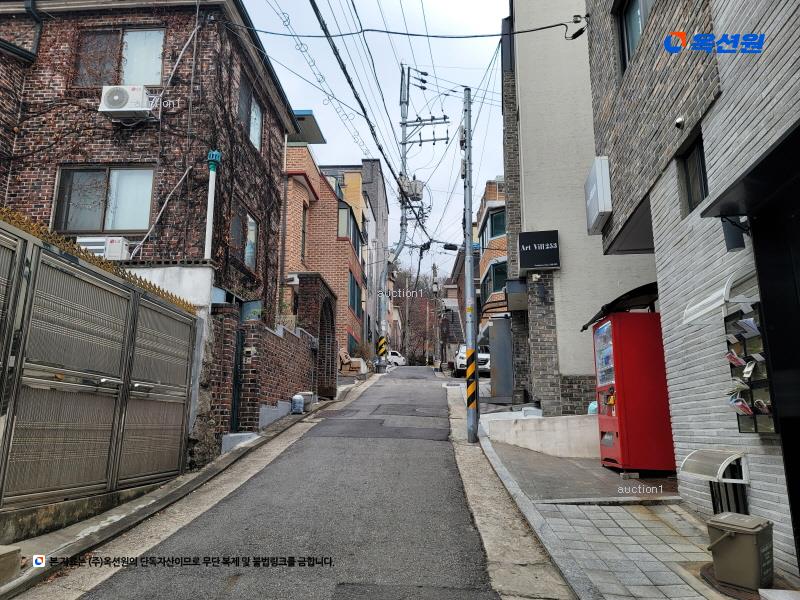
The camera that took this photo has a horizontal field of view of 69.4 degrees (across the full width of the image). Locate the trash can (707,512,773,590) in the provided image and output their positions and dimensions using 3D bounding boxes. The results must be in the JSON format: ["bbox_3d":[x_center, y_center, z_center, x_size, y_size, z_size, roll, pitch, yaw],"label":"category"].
[{"bbox_3d":[2.280,1.681,3.883,0.260,0.390,0.310,4,-9,-36],"label":"trash can"}]

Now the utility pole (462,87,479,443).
[{"bbox_3d":[1.185,-0.802,9.712,0.200,6.180,0.200,1,-13,0],"label":"utility pole"}]

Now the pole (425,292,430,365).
[{"bbox_3d":[2.434,2.565,50.678,0.280,6.270,0.280,1,-13,0],"label":"pole"}]

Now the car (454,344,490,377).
[{"bbox_3d":[3.799,3.294,30.162,1.850,1.620,4.450,0,-9,3],"label":"car"}]

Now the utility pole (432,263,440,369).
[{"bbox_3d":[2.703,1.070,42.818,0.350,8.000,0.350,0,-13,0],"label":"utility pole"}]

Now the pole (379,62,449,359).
[{"bbox_3d":[0.715,-4.462,27.747,3.230,15.530,1.000,-2,-13,12],"label":"pole"}]

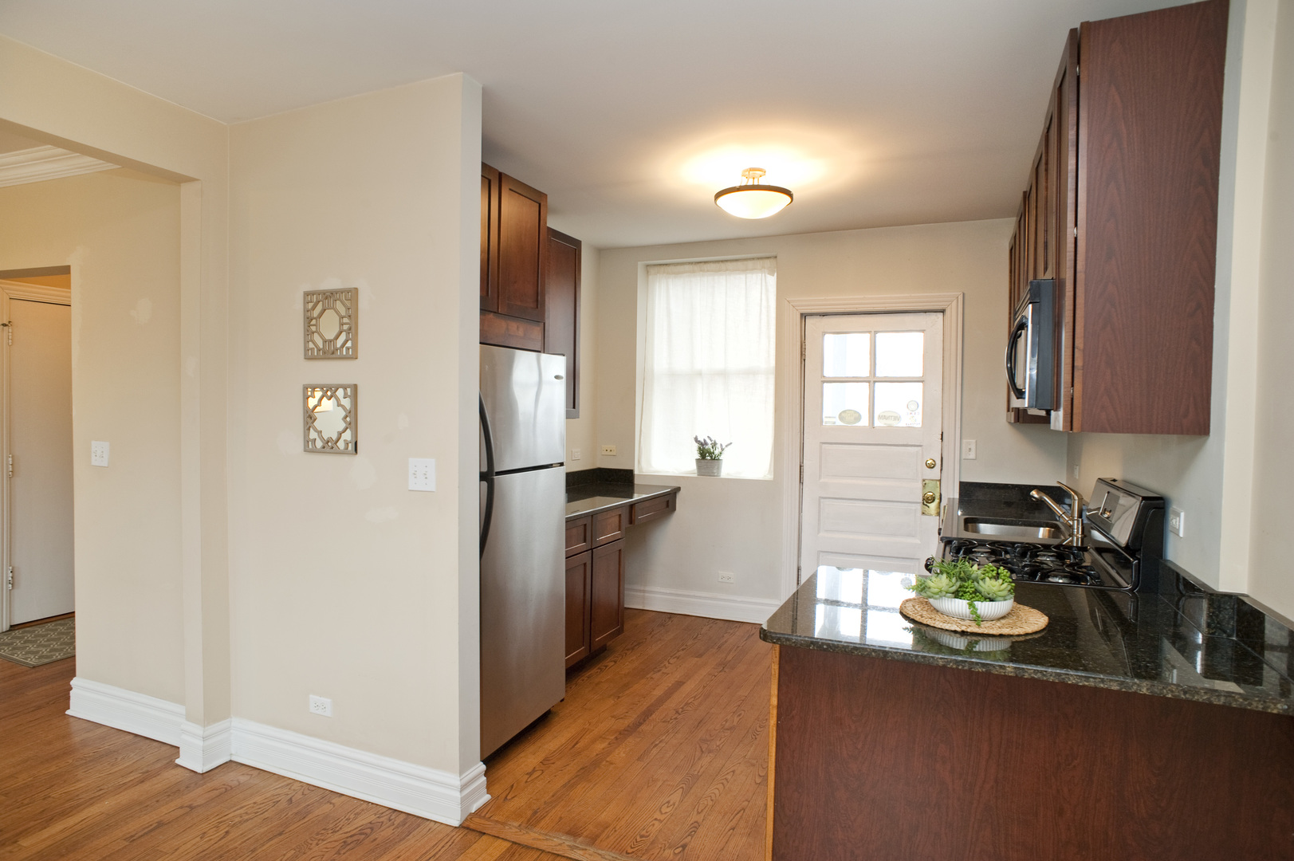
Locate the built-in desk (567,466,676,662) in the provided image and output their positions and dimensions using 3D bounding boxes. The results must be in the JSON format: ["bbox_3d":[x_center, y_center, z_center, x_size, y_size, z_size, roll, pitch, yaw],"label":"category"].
[{"bbox_3d":[-0.415,0.813,4.469,0.663,1.016,1.740,1,2,23],"label":"built-in desk"}]

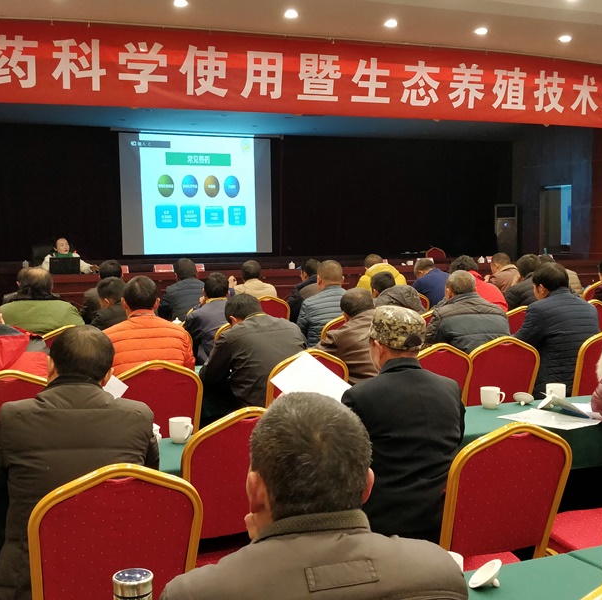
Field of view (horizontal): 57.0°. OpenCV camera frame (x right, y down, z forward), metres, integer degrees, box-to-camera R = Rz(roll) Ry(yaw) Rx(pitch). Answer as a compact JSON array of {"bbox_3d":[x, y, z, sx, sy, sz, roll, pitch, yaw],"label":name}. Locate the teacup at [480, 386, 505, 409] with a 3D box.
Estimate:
[{"bbox_3d":[0.820,0.417,2.352,0.113,0.080,0.083,4,8,35],"label":"teacup"}]

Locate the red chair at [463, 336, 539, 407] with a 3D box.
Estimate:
[{"bbox_3d":[1.087,0.636,3.367,0.450,0.930,0.570,-1,7,-9],"label":"red chair"}]

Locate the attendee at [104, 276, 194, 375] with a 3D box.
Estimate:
[{"bbox_3d":[-0.797,0.515,2.898,0.530,1.300,0.780,-2,7,-14],"label":"attendee"}]

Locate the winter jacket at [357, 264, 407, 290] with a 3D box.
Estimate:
[{"bbox_3d":[0.820,0.012,5.591,0.550,0.720,0.460,-3,7,-18],"label":"winter jacket"}]

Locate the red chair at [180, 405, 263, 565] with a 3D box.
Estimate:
[{"bbox_3d":[-0.216,0.788,2.116,0.450,0.930,0.570,-2,7,-14],"label":"red chair"}]

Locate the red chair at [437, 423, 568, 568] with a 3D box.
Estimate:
[{"bbox_3d":[0.613,0.819,2.055,0.450,0.940,0.570,-2,7,-13],"label":"red chair"}]

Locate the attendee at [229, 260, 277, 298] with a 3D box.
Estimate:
[{"bbox_3d":[-0.445,0.260,5.373,0.520,1.250,0.750,-2,7,-14],"label":"attendee"}]

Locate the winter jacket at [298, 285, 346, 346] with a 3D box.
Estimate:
[{"bbox_3d":[0.227,0.207,4.416,0.540,0.680,0.420,-2,7,-16],"label":"winter jacket"}]

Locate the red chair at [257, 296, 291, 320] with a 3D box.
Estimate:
[{"bbox_3d":[-0.376,0.396,5.485,0.450,0.920,0.560,-2,7,-16],"label":"red chair"}]

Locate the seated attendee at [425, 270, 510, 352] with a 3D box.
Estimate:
[{"bbox_3d":[1.045,0.461,3.535,0.540,1.280,0.760,-2,7,-14],"label":"seated attendee"}]

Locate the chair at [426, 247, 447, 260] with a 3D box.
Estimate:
[{"bbox_3d":[2.740,-0.540,10.797,0.450,0.930,0.570,-2,7,-13],"label":"chair"}]

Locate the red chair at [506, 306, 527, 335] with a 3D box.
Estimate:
[{"bbox_3d":[1.743,0.480,4.680,0.450,0.930,0.570,-2,7,-13],"label":"red chair"}]

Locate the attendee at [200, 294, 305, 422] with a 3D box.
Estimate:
[{"bbox_3d":[-0.281,0.550,3.137,0.540,1.170,0.780,-3,7,-20],"label":"attendee"}]

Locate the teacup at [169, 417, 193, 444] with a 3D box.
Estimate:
[{"bbox_3d":[-0.433,0.481,2.029,0.083,0.080,0.113,-6,9,-40],"label":"teacup"}]

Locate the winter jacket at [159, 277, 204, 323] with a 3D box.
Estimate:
[{"bbox_3d":[-1.068,0.116,5.103,0.520,0.660,0.450,-2,7,-14],"label":"winter jacket"}]

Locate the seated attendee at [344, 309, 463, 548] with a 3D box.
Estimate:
[{"bbox_3d":[0.305,0.606,2.369,0.510,1.230,0.740,-2,7,-16],"label":"seated attendee"}]

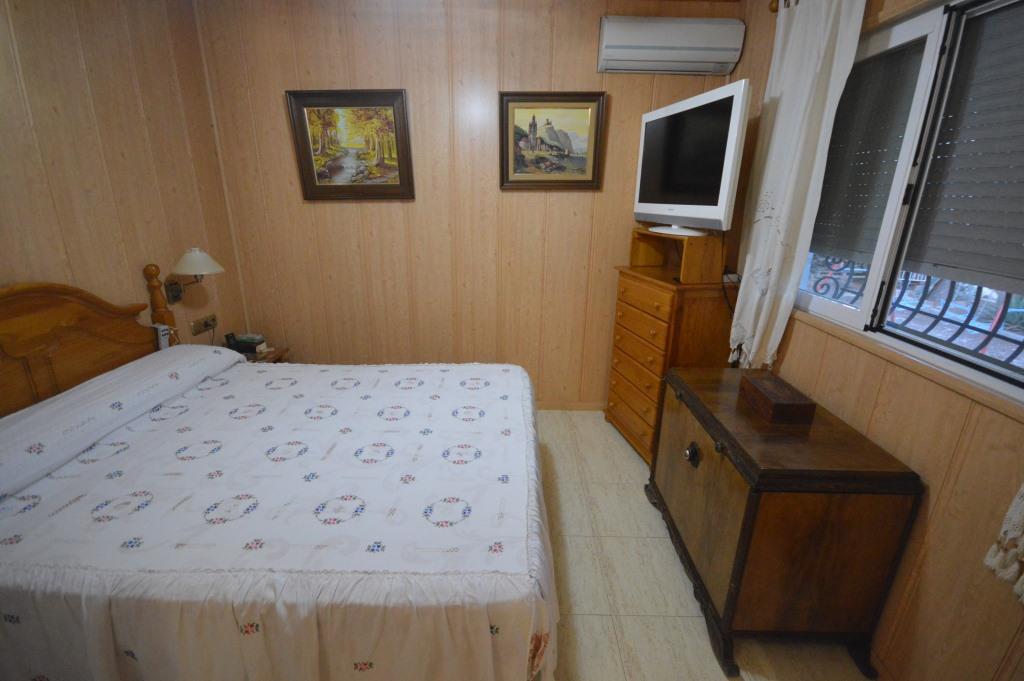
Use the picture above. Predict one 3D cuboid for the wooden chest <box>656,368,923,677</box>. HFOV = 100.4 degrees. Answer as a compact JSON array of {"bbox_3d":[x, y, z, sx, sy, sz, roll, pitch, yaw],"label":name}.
[{"bbox_3d":[0.983,0.630,1.758,0.495,0.755,0.908,0,18,-1],"label":"wooden chest"}]

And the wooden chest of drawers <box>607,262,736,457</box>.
[{"bbox_3d":[0.958,0.137,2.683,0.428,1.102,0.658,-5,19,-14],"label":"wooden chest of drawers"}]

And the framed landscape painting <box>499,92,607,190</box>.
[{"bbox_3d":[0.249,-1.224,2.641,0.643,0.556,0.046,1,19,1],"label":"framed landscape painting"}]

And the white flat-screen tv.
[{"bbox_3d":[0.944,-0.925,2.325,0.255,0.668,0.918,-4,19,-11],"label":"white flat-screen tv"}]

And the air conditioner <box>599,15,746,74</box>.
[{"bbox_3d":[0.882,-1.681,2.388,0.755,0.281,0.194,1,19,1],"label":"air conditioner"}]

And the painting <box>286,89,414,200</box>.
[{"bbox_3d":[-1.002,-1.215,2.682,0.721,0.632,0.046,1,19,1],"label":"painting"}]

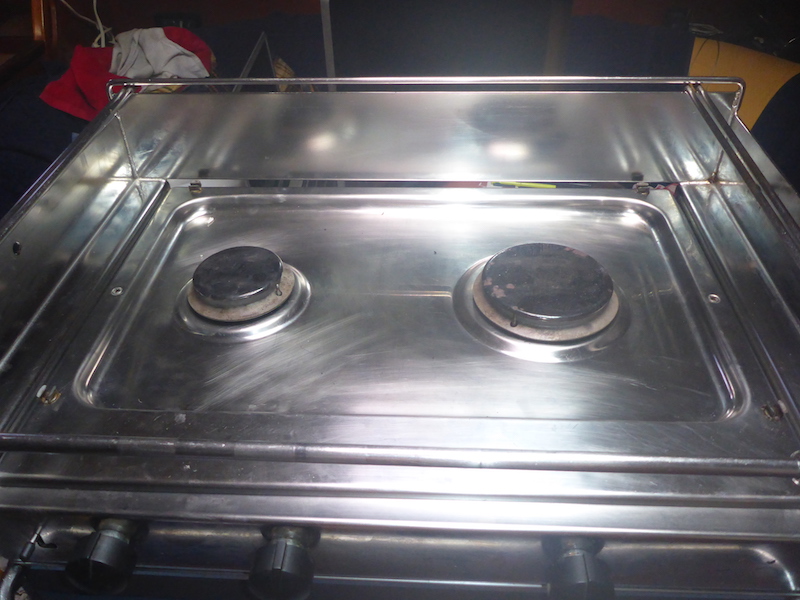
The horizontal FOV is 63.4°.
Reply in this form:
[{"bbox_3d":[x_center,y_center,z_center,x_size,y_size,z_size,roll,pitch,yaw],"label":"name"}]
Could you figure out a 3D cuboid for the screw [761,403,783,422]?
[{"bbox_3d":[0.209,0.063,0.365,0.010,0.006,0.010,1,41,4],"label":"screw"}]

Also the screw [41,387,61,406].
[{"bbox_3d":[-0.212,0.058,0.392,0.010,0.006,0.010,1,41,4],"label":"screw"}]

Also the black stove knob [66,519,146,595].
[{"bbox_3d":[-0.156,0.135,0.349,0.036,0.036,0.032,1,41,4],"label":"black stove knob"}]

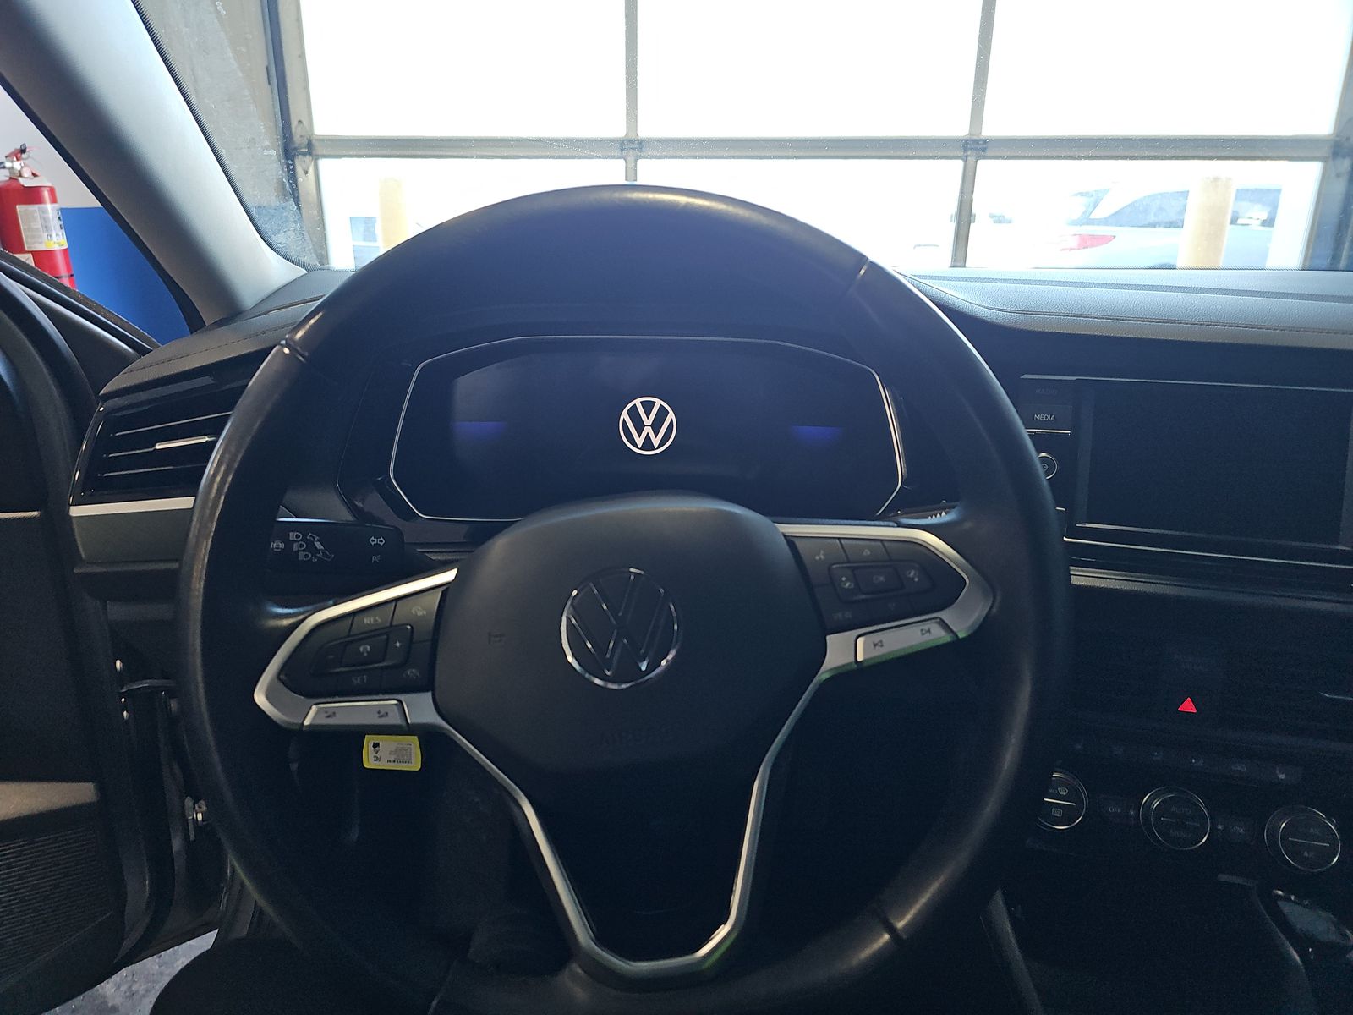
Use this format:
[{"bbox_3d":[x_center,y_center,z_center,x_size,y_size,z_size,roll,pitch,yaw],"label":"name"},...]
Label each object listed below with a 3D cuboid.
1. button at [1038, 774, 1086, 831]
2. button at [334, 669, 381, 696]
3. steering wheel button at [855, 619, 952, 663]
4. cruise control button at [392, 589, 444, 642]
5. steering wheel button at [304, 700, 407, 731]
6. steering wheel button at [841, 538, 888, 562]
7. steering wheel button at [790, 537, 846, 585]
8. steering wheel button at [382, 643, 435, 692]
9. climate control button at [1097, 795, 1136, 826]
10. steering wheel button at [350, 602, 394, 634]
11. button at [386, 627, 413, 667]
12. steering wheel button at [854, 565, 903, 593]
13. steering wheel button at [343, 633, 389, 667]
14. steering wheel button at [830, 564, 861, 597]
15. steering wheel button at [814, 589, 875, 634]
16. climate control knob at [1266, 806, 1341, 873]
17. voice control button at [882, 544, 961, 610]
[{"bbox_3d":[0.266,0.205,0.628,0.040,0.040,0.016,5,-11,16],"label":"button"},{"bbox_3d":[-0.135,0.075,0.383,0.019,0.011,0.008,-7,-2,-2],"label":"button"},{"bbox_3d":[0.097,0.056,0.385,0.044,0.012,0.010,-13,0,0],"label":"steering wheel button"},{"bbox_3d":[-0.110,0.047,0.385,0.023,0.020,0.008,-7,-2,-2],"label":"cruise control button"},{"bbox_3d":[-0.136,0.088,0.385,0.044,0.013,0.010,-2,0,0],"label":"steering wheel button"},{"bbox_3d":[0.080,0.018,0.383,0.021,0.009,0.006,1,0,0],"label":"steering wheel button"},{"bbox_3d":[0.062,0.023,0.383,0.022,0.020,0.006,-3,0,0],"label":"steering wheel button"},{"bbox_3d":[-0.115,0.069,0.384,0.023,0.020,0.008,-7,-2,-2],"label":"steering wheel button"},{"bbox_3d":[0.306,0.210,0.626,0.022,0.018,0.006,5,-11,16],"label":"climate control button"},{"bbox_3d":[-0.128,0.047,0.383,0.022,0.009,0.006,-14,0,0],"label":"steering wheel button"},{"bbox_3d":[-0.117,0.059,0.381,0.014,0.017,0.006,-10,0,0],"label":"button"},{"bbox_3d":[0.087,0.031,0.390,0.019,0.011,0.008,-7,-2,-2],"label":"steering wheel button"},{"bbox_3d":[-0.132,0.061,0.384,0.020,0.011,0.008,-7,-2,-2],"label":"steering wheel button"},{"bbox_3d":[0.071,0.031,0.381,0.012,0.015,0.006,-5,0,0],"label":"steering wheel button"},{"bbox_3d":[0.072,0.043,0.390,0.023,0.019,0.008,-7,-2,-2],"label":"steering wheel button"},{"bbox_3d":[0.422,0.223,0.605,0.041,0.041,0.016,5,-3,13],"label":"climate control knob"},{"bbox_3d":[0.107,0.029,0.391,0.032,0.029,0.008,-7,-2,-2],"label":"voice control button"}]

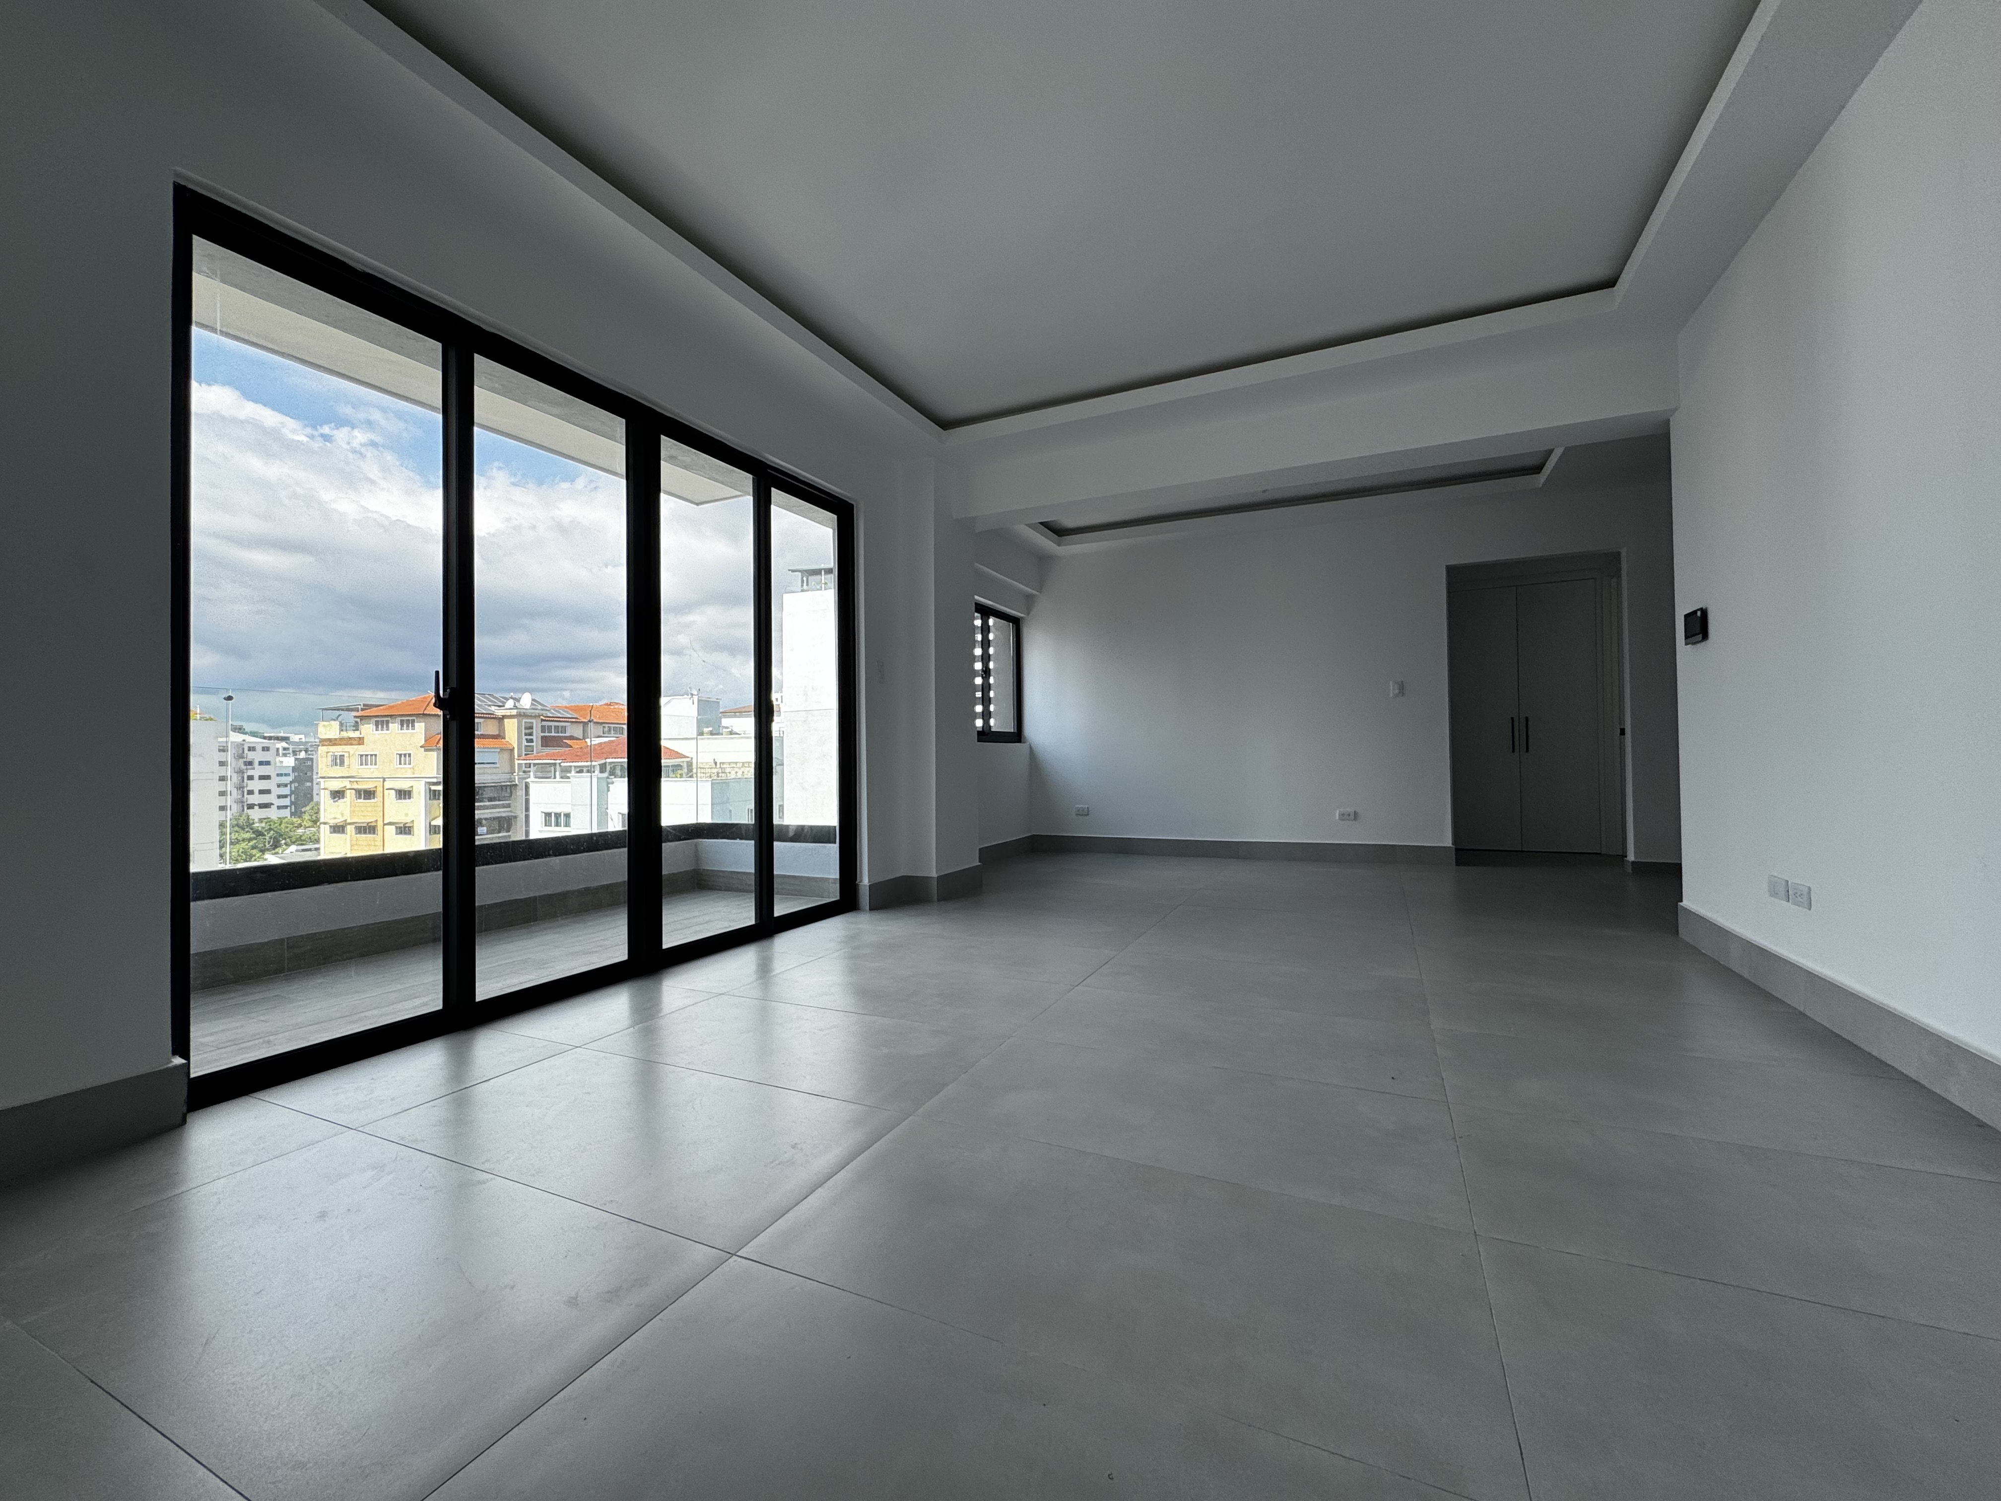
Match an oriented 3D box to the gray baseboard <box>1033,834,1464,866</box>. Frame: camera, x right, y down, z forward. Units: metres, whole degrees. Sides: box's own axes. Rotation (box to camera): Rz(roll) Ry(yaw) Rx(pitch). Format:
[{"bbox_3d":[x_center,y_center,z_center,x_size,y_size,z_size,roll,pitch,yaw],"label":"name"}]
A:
[{"bbox_3d":[1.843,0.817,6.698,3.350,0.155,0.016,-1,0,22],"label":"gray baseboard"}]

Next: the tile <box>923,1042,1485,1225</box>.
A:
[{"bbox_3d":[0.449,0.897,2.004,1.200,0.015,0.600,-1,0,25],"label":"tile"}]

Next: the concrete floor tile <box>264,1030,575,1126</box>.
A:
[{"bbox_3d":[-1.648,0.926,2.315,0.466,0.015,0.600,-1,0,25],"label":"concrete floor tile"}]

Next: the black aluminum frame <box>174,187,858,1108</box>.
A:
[{"bbox_3d":[-1.490,-0.256,3.369,0.100,2.355,2.950,-1,0,25],"label":"black aluminum frame"}]

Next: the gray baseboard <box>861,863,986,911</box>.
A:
[{"bbox_3d":[-0.472,0.839,5.004,0.290,0.155,1.000,-1,0,25],"label":"gray baseboard"}]

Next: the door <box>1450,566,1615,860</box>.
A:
[{"bbox_3d":[4.447,-0.308,6.888,1.200,2.340,0.060,-1,0,25],"label":"door"}]

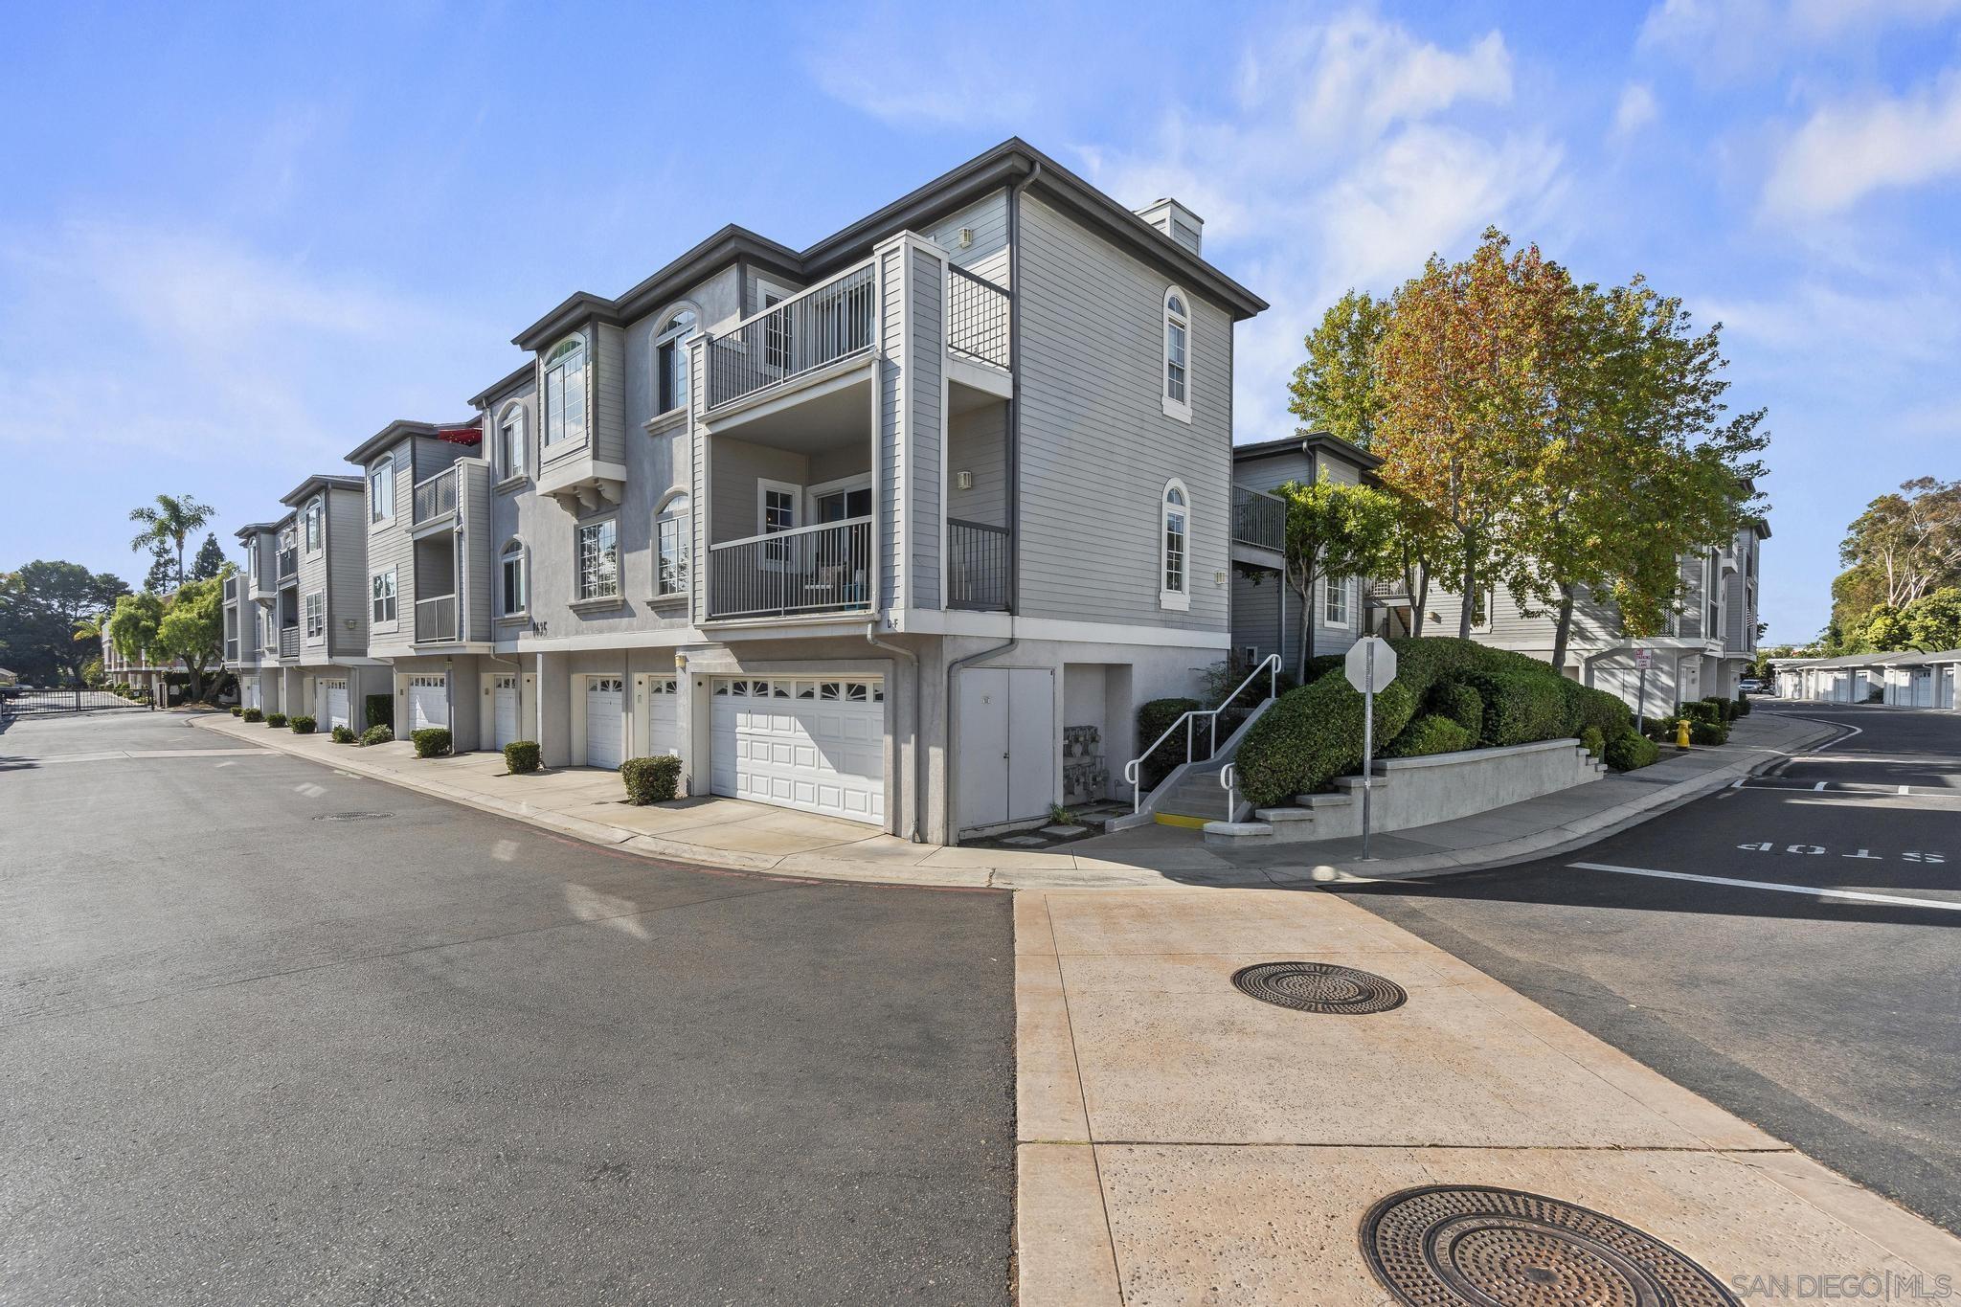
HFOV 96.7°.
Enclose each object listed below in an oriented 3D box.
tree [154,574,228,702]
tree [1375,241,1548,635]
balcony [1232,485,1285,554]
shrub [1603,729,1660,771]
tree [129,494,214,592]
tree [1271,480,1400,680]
[{"bbox_3d":[-52.412,-1.020,58.000,4.400,8.400,4.400,0,-1,0],"label":"tree"},{"bbox_3d":[10.196,-4.262,18.500,3.600,9.500,3.600,0,-1,0],"label":"tree"},{"bbox_3d":[5.497,-2.662,17.200,0.090,1.080,2.200,-1,-2,44],"label":"balcony"},{"bbox_3d":[13.807,2.066,18.500,1.050,0.860,1.050,-1,-2,44],"label":"shrub"},{"bbox_3d":[-61.208,-4.179,66.000,5.100,15.800,5.100,0,-1,0],"label":"tree"},{"bbox_3d":[6.648,-1.448,16.300,2.400,3.850,2.300,0,-1,0],"label":"tree"}]

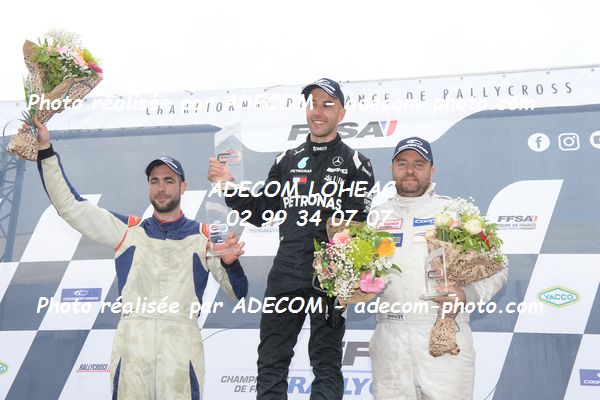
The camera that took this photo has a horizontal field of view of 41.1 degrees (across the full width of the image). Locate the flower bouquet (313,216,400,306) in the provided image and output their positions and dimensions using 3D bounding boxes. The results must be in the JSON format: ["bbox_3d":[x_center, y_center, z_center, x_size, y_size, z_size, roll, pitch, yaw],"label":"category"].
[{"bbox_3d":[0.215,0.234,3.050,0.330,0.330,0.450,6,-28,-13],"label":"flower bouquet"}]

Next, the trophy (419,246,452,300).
[{"bbox_3d":[0.507,0.273,2.970,0.115,0.197,0.060,-6,-6,6],"label":"trophy"}]

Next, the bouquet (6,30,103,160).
[{"bbox_3d":[-1.075,-0.447,3.420,0.370,0.570,0.330,23,6,-18],"label":"bouquet"}]

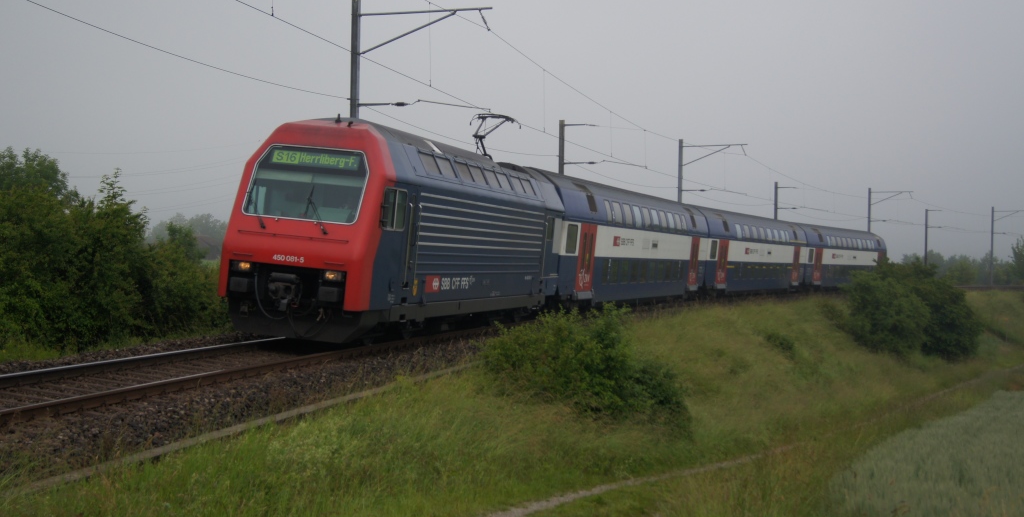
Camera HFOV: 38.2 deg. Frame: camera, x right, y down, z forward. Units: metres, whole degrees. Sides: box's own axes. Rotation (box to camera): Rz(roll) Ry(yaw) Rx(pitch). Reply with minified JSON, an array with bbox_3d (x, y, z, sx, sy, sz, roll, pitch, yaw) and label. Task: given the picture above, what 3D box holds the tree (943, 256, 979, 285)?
[{"bbox_3d":[59.177,1.583,195.000,4.800,4.300,4.500,0,-1,0],"label":"tree"}]

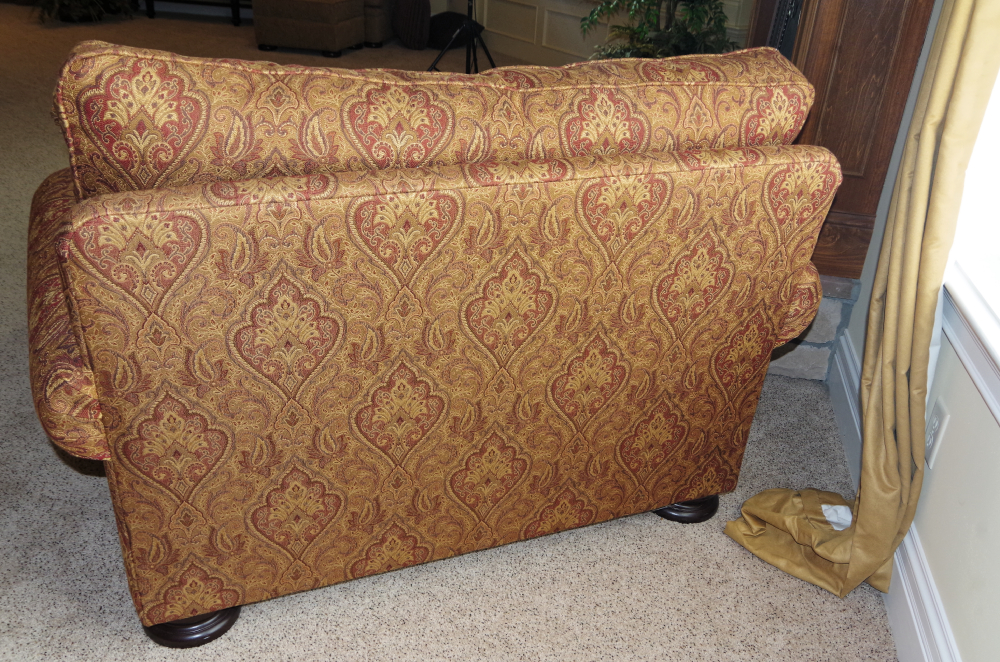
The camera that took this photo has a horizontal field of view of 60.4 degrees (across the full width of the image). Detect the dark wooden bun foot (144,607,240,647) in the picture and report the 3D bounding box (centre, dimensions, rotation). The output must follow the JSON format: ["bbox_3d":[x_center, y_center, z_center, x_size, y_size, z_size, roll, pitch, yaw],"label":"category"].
[{"bbox_3d":[-0.543,0.486,1.515,0.162,0.082,0.162,-8,28,-21],"label":"dark wooden bun foot"}]

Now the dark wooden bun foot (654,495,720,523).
[{"bbox_3d":[0.401,0.359,1.892,0.162,0.082,0.162,-8,28,-21],"label":"dark wooden bun foot"}]

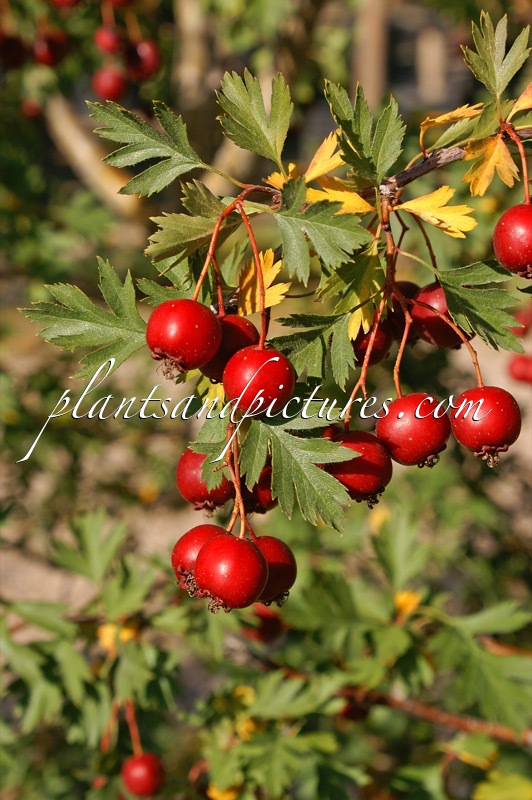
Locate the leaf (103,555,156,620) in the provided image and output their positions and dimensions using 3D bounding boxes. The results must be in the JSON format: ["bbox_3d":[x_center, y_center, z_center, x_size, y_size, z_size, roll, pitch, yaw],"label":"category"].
[{"bbox_3d":[-0.061,0.083,0.740,0.022,0.028,0.011,15,6,6],"label":"leaf"}]

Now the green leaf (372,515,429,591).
[{"bbox_3d":[0.059,0.067,0.730,0.025,0.034,0.012,6,6,1],"label":"green leaf"}]

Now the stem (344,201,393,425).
[{"bbox_3d":[0.022,-0.019,0.364,0.007,0.049,0.006,9,13,0],"label":"stem"}]

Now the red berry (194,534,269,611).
[{"bbox_3d":[-0.008,0.040,0.388,0.017,0.018,0.017,9,-3,0],"label":"red berry"}]

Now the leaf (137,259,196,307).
[{"bbox_3d":[-0.023,-0.027,0.398,0.016,0.007,0.013,0,25,-14],"label":"leaf"}]

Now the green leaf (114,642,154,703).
[{"bbox_3d":[-0.054,0.112,0.690,0.017,0.025,0.010,-6,8,-1],"label":"green leaf"}]

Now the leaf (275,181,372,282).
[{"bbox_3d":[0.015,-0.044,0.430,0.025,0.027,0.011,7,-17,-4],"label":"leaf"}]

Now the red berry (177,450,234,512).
[{"bbox_3d":[-0.014,0.018,0.378,0.014,0.015,0.014,0,13,0],"label":"red berry"}]

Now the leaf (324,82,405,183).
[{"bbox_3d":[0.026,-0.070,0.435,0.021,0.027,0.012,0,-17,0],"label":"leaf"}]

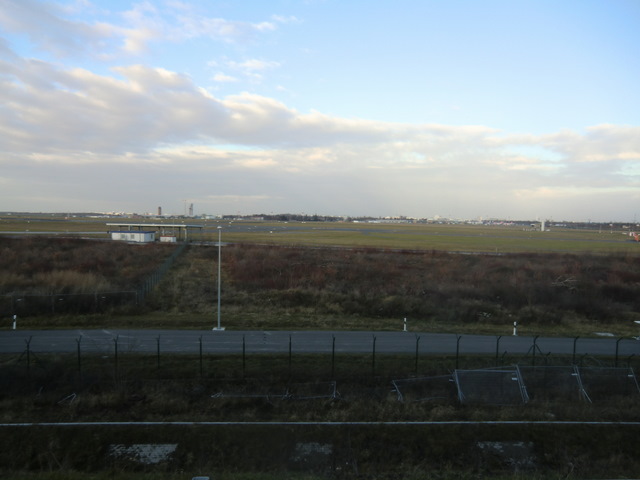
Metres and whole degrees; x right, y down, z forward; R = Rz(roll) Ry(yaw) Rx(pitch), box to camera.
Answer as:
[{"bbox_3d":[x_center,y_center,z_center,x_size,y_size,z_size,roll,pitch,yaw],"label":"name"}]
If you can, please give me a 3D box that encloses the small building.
[{"bbox_3d":[-63.100,-1.190,149.500,12.400,3.300,6.300,1,3,10],"label":"small building"}]

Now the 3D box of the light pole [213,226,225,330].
[{"bbox_3d":[-7.690,2.920,33.800,0.880,7.900,0.880,1,3,0],"label":"light pole"}]

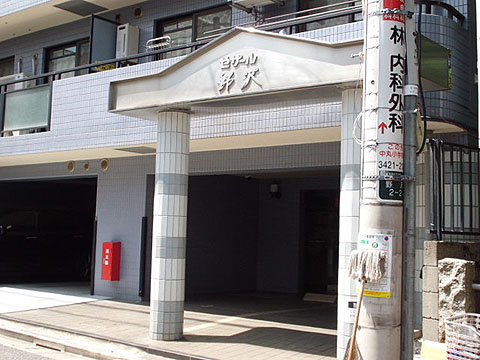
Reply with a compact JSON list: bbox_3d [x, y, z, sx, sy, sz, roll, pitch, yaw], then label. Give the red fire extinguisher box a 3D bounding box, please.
[{"bbox_3d":[-2.144,1.361,11.572,0.240,0.630,0.200,-2,-5,40],"label":"red fire extinguisher box"}]

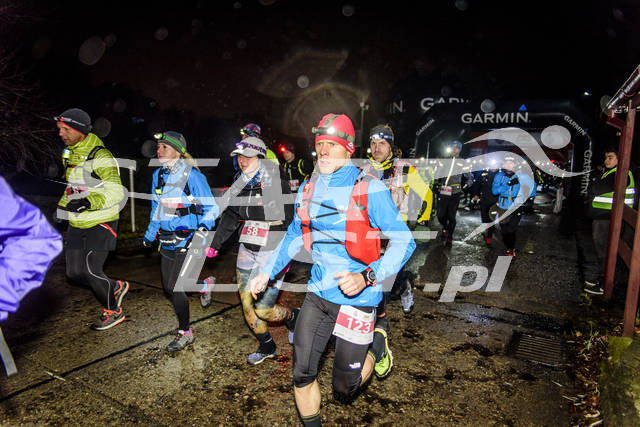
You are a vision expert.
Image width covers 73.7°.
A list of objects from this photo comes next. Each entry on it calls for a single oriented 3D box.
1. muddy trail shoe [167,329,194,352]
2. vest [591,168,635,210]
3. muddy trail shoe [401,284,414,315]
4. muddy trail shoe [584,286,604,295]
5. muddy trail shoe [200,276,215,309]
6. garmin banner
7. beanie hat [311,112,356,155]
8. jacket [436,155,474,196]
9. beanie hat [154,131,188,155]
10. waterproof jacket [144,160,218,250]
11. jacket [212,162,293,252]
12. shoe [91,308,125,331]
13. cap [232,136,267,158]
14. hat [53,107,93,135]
[{"bbox_3d":[-1.042,0.952,3.200,0.095,0.115,0.255,5,11,36],"label":"muddy trail shoe"},{"bbox_3d":[3.393,-0.278,4.950,0.330,0.520,0.440,1,6,-5],"label":"vest"},{"bbox_3d":[0.824,0.820,4.020,0.105,0.130,0.280,3,32,16],"label":"muddy trail shoe"},{"bbox_3d":[3.222,0.894,5.000,0.270,0.100,0.100,8,10,41],"label":"muddy trail shoe"},{"bbox_3d":[-0.966,0.679,3.670,0.095,0.260,0.110,4,-15,32],"label":"muddy trail shoe"},{"bbox_3d":[3.954,-1.212,9.400,3.500,2.500,0.650,3,7,22],"label":"garmin banner"},{"bbox_3d":[0.067,-0.384,2.050,0.180,0.190,0.220,6,9,32],"label":"beanie hat"},{"bbox_3d":[2.255,-0.632,7.100,0.540,0.650,0.340,6,8,37],"label":"jacket"},{"bbox_3d":[-1.068,-0.516,3.080,0.215,0.160,0.175,15,-5,-42],"label":"beanie hat"},{"bbox_3d":[-1.019,-0.066,3.150,0.480,0.630,0.360,5,8,31],"label":"waterproof jacket"},{"bbox_3d":[-0.461,-0.069,2.950,0.520,0.580,0.370,5,10,33],"label":"jacket"},{"bbox_3d":[-1.778,0.876,3.583,0.105,0.120,0.285,8,15,44],"label":"shoe"},{"bbox_3d":[-0.478,-0.441,2.870,0.180,0.140,0.260,5,8,32],"label":"cap"},{"bbox_3d":[-1.877,-0.697,3.270,0.235,0.190,0.190,-5,10,-40],"label":"hat"}]

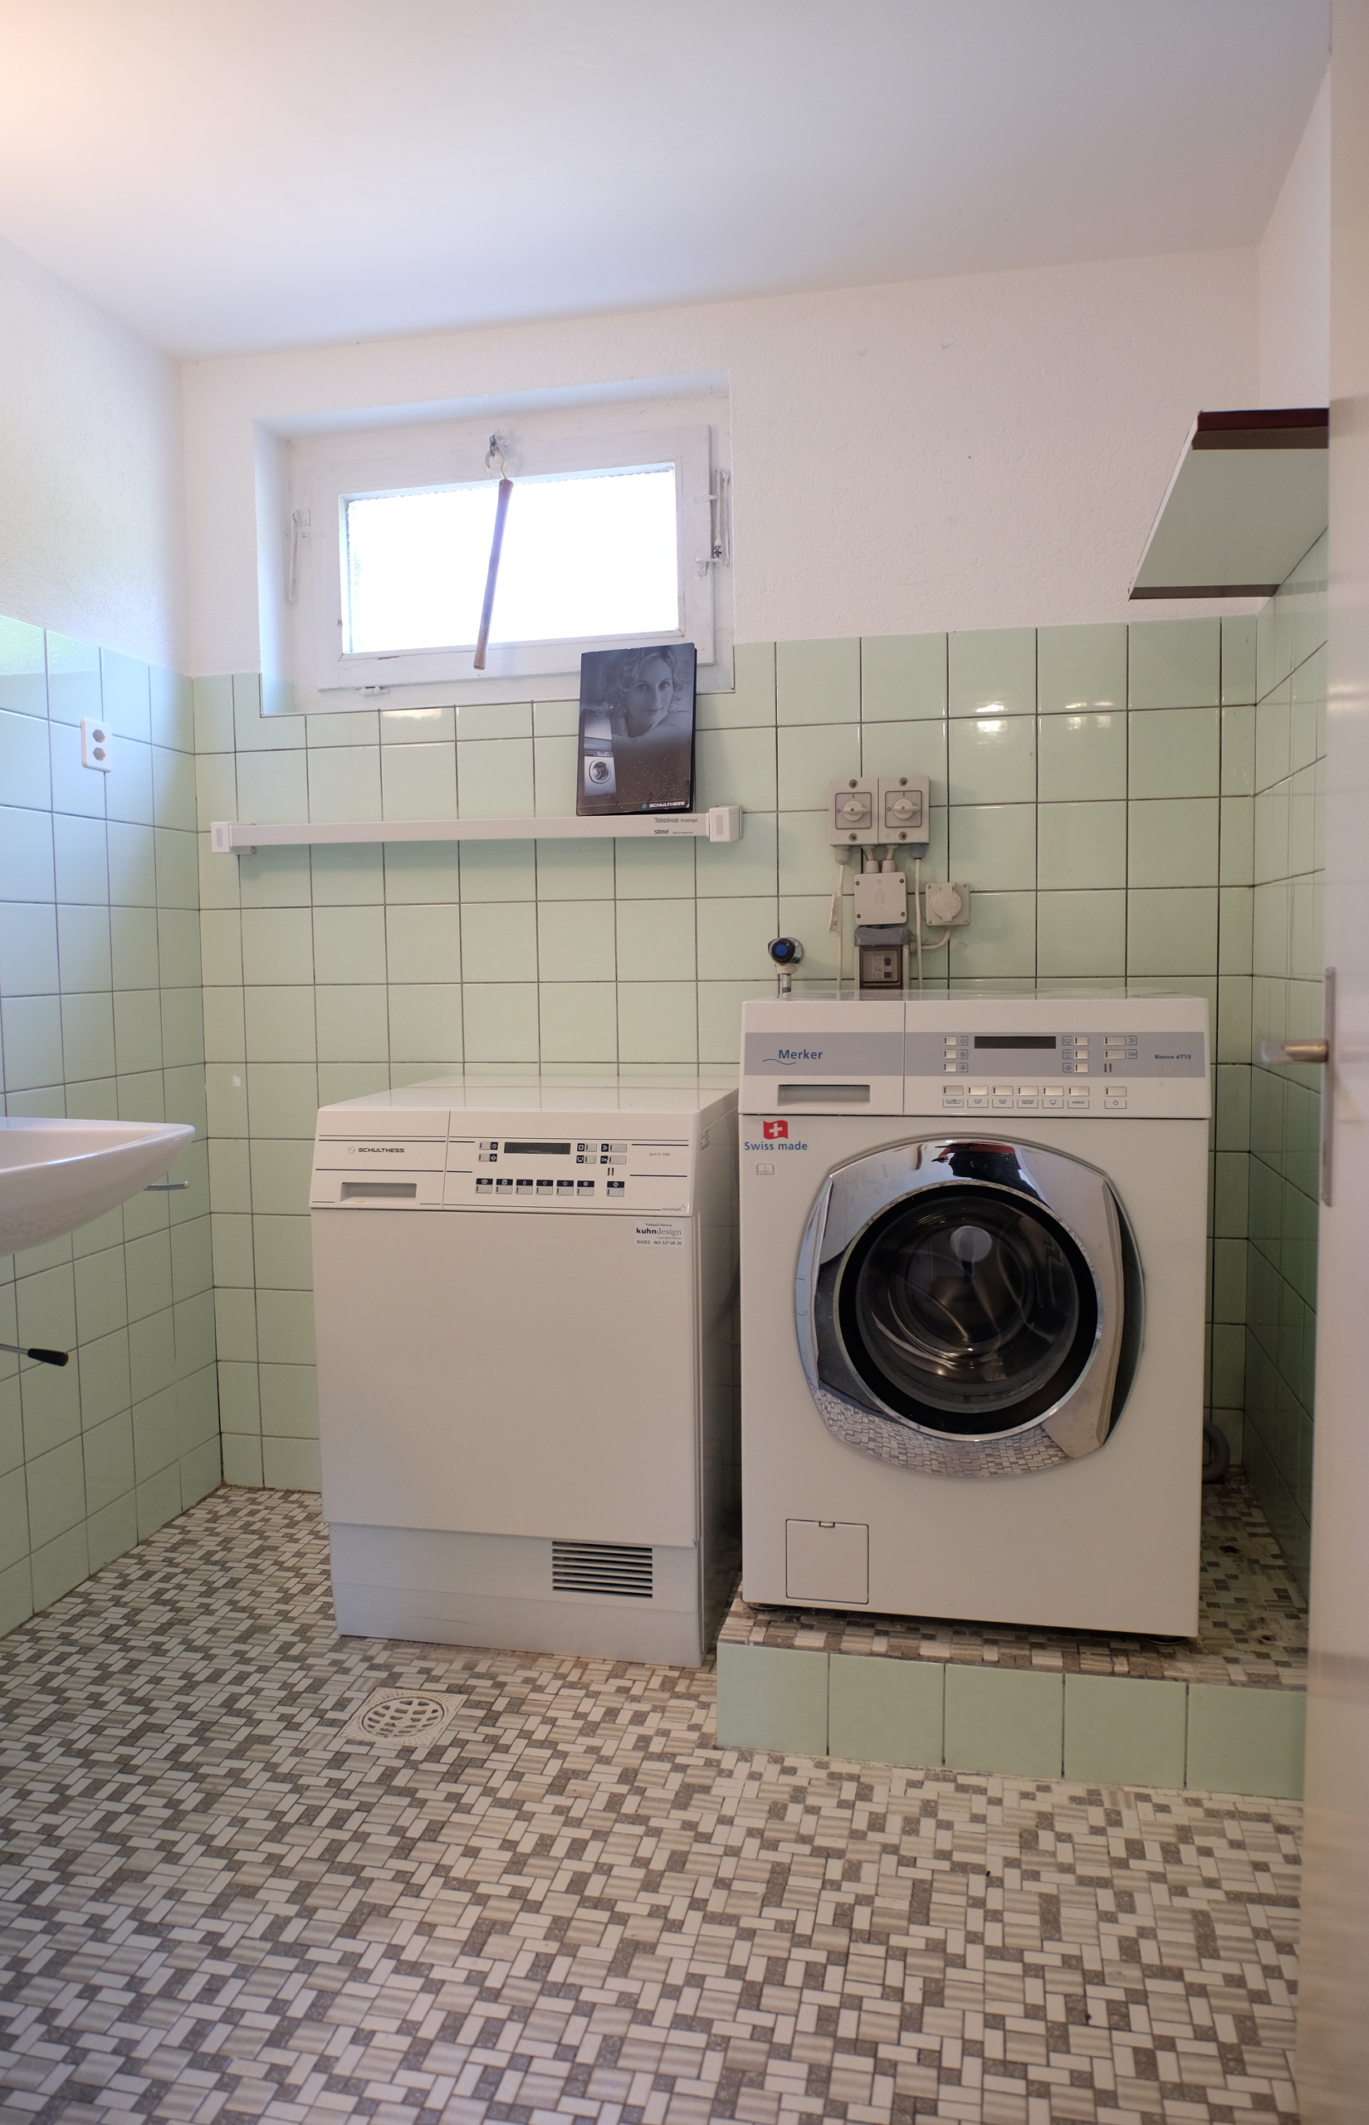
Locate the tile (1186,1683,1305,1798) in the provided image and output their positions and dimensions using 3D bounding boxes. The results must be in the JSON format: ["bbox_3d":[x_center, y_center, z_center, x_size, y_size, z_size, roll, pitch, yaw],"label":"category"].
[{"bbox_3d":[0.709,0.851,1.779,0.149,0.140,0.008,0,5,12],"label":"tile"}]

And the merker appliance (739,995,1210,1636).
[{"bbox_3d":[0.428,0.326,2.146,0.600,0.855,0.627,0,5,12],"label":"merker appliance"}]

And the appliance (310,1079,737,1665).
[{"bbox_3d":[-0.212,0.474,2.393,0.597,0.849,0.586,0,4,12],"label":"appliance"}]

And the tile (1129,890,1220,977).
[{"bbox_3d":[0.831,-0.221,2.413,0.147,0.147,0.010,0,5,12],"label":"tile"}]

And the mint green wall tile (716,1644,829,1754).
[{"bbox_3d":[0.118,0.842,1.880,0.148,0.139,0.010,0,5,11],"label":"mint green wall tile"}]

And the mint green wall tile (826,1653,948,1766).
[{"bbox_3d":[0.266,0.849,1.864,0.150,0.140,0.010,0,5,11],"label":"mint green wall tile"}]

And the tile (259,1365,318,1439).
[{"bbox_3d":[-0.771,0.674,2.819,0.147,0.147,0.010,0,5,12],"label":"tile"}]

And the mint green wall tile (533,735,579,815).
[{"bbox_3d":[-0.203,-0.522,2.600,0.148,0.148,0.008,0,5,11],"label":"mint green wall tile"}]

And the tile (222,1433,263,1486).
[{"bbox_3d":[-0.886,0.799,2.850,0.088,0.103,0.010,0,5,12],"label":"tile"}]

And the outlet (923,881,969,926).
[{"bbox_3d":[0.457,-0.272,2.456,0.075,0.075,0.050,0,5,12],"label":"outlet"}]

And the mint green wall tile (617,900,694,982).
[{"bbox_3d":[-0.051,-0.224,2.612,0.149,0.149,0.008,0,5,12],"label":"mint green wall tile"}]

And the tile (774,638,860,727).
[{"bbox_3d":[0.242,-0.682,2.552,0.150,0.145,0.010,0,4,12],"label":"tile"}]

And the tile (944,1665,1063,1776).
[{"bbox_3d":[0.415,0.854,1.843,0.149,0.139,0.010,0,4,11],"label":"tile"}]

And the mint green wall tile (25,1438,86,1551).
[{"bbox_3d":[-1.062,0.728,2.387,0.010,0.150,0.150,0,4,11],"label":"mint green wall tile"}]

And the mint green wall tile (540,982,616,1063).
[{"bbox_3d":[-0.199,-0.075,2.691,0.150,0.150,0.010,0,4,12],"label":"mint green wall tile"}]

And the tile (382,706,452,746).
[{"bbox_3d":[-0.507,-0.642,2.709,0.150,0.064,0.010,0,4,12],"label":"tile"}]

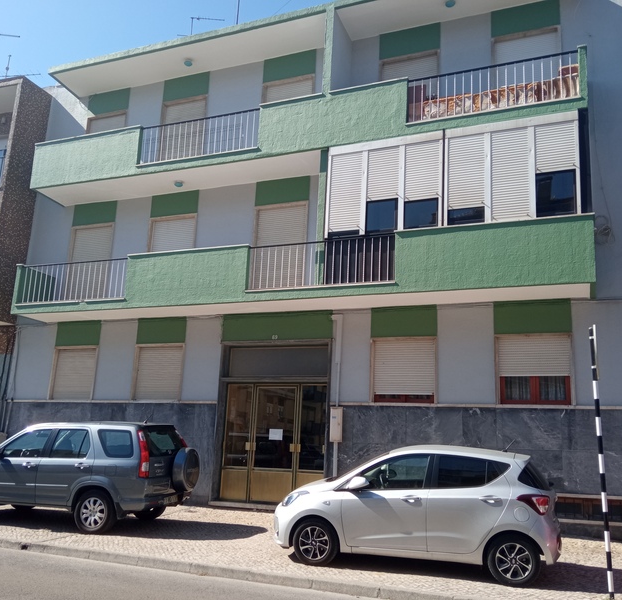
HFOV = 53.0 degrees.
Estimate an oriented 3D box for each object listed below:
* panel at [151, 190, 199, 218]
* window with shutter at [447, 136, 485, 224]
[{"bbox_3d":[-3.164,-2.213,14.509,1.285,0.558,0.076,-3,-14,21],"label":"panel"},{"bbox_3d":[2.688,-2.082,10.781,0.618,1.622,0.100,-3,-14,22],"label":"window with shutter"}]

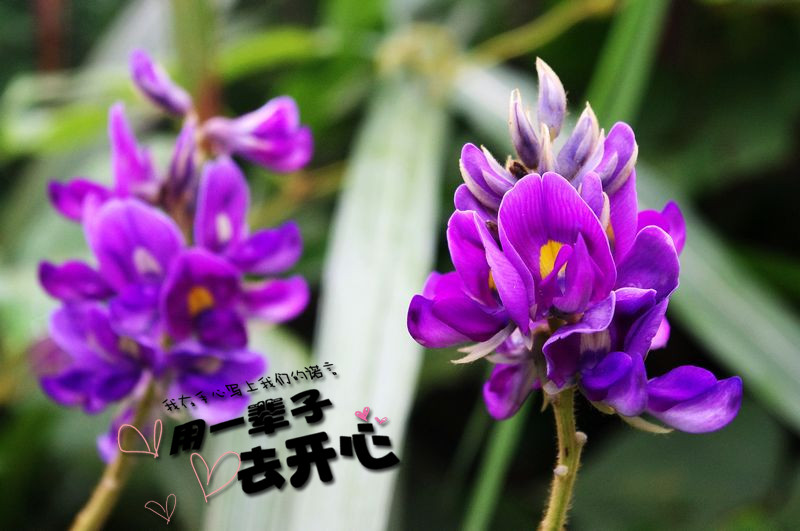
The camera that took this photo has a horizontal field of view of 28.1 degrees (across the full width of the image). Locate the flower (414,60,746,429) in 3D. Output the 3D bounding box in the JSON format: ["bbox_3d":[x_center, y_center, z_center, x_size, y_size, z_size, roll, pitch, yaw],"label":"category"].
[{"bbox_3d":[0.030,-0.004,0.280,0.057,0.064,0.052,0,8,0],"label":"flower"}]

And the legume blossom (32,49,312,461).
[{"bbox_3d":[-0.048,-0.002,0.335,0.056,0.083,0.050,4,7,-3],"label":"legume blossom"}]

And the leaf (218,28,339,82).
[{"bbox_3d":[-0.033,-0.057,0.430,0.033,0.014,0.020,0,8,0],"label":"leaf"}]

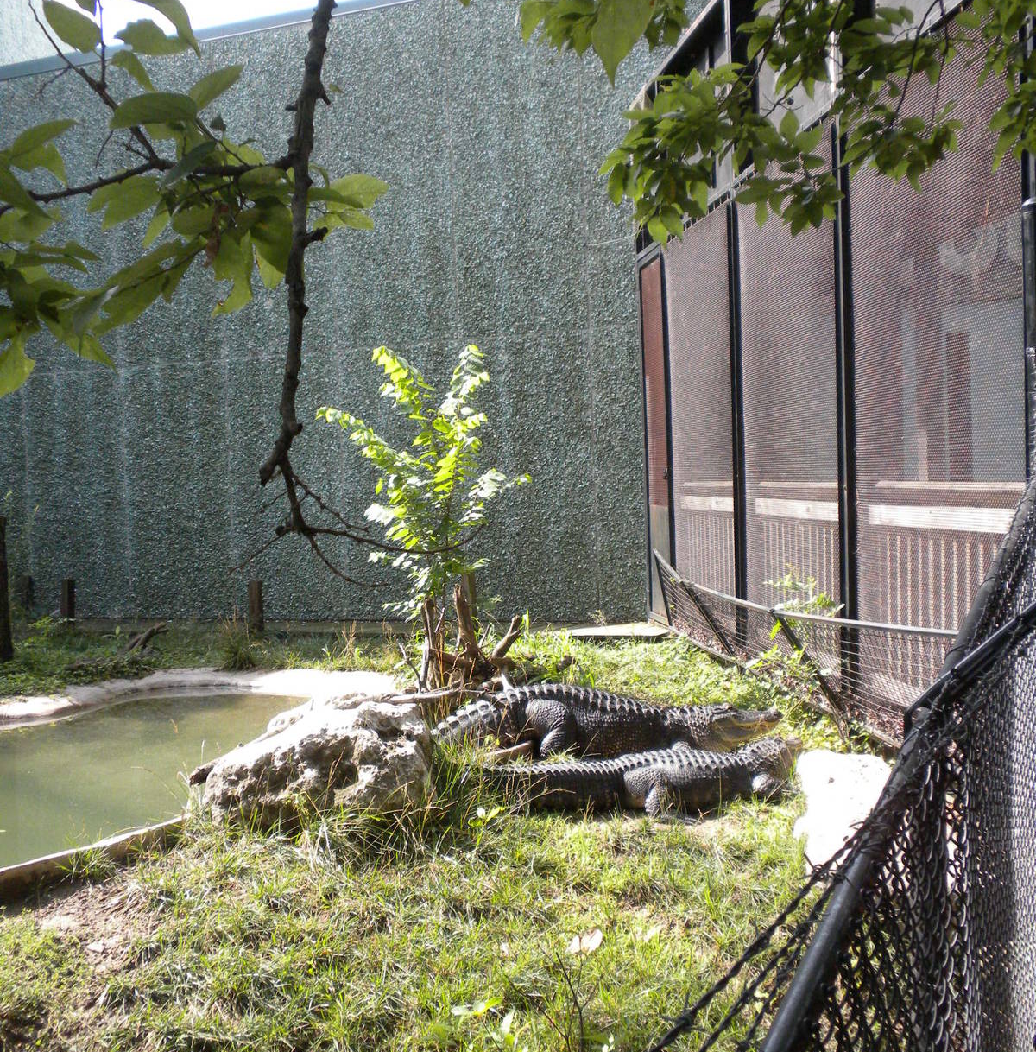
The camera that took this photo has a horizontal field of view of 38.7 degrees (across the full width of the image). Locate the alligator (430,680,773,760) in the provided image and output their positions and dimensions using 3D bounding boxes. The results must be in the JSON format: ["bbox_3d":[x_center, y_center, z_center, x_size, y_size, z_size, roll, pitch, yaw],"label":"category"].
[{"bbox_3d":[0.180,0.843,6.330,1.900,0.280,0.480,-2,2,-4],"label":"alligator"}]

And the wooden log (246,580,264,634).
[{"bbox_3d":[-1.883,0.582,10.600,0.110,0.400,0.110,-2,2,-15],"label":"wooden log"}]

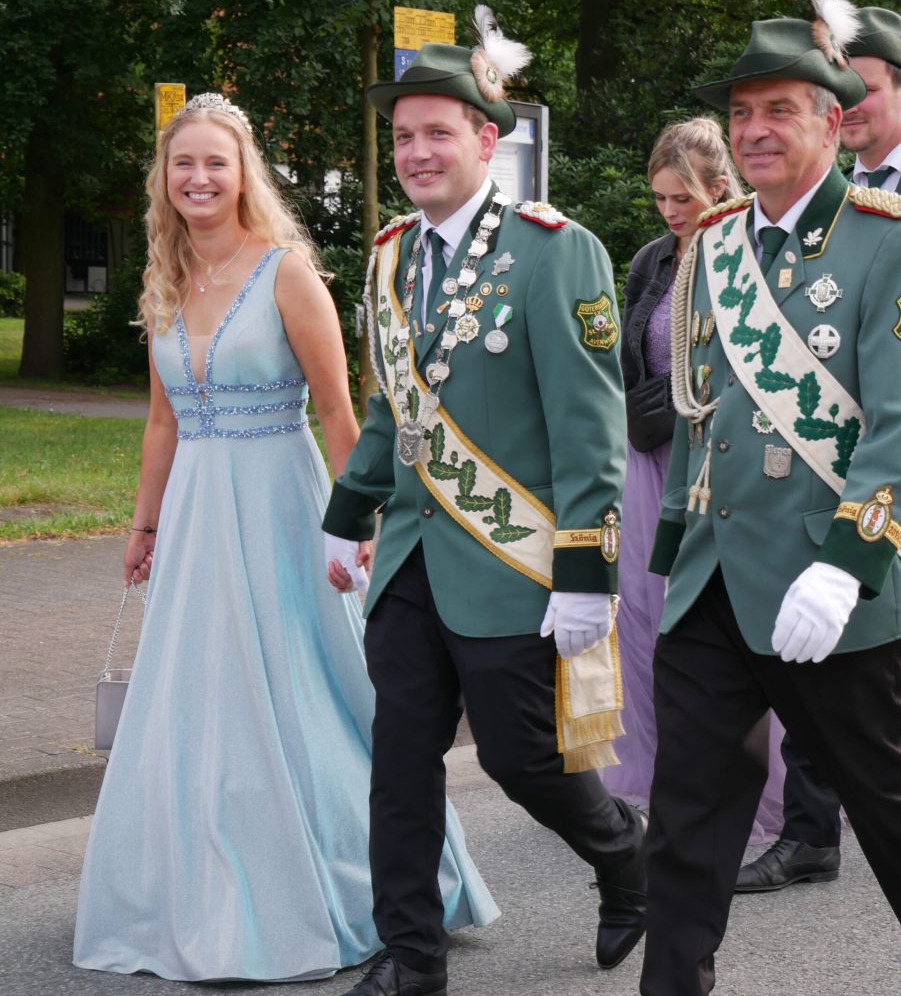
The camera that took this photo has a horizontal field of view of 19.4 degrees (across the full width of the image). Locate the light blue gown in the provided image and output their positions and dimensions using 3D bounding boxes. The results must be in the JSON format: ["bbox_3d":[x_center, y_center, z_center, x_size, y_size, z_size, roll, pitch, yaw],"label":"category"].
[{"bbox_3d":[-0.370,0.208,5.534,0.900,1.475,0.710,-6,9,-43],"label":"light blue gown"}]

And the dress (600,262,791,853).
[{"bbox_3d":[0.660,0.118,6.611,0.700,1.400,0.620,-6,9,-43],"label":"dress"}]

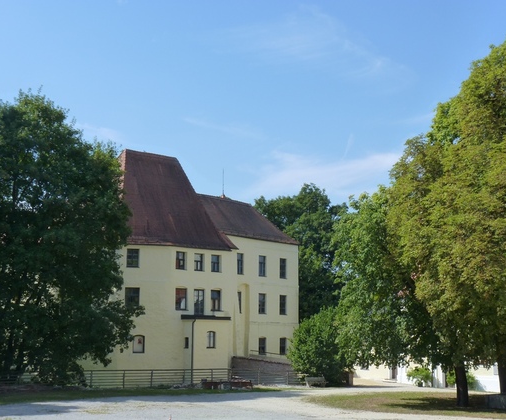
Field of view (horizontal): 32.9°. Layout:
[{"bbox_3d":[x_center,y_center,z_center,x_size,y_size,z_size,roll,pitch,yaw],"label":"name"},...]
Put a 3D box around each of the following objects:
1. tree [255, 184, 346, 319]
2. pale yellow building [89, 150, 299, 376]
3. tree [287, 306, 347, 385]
[{"bbox_3d":[5.445,7.411,91.963,11.000,20.261,10.500,0,-9,0],"label":"tree"},{"bbox_3d":[-6.543,5.380,75.273,12.000,19.700,20.500,-8,-12,43],"label":"pale yellow building"},{"bbox_3d":[4.904,10.356,65.183,4.621,6.006,4.600,0,-9,0],"label":"tree"}]

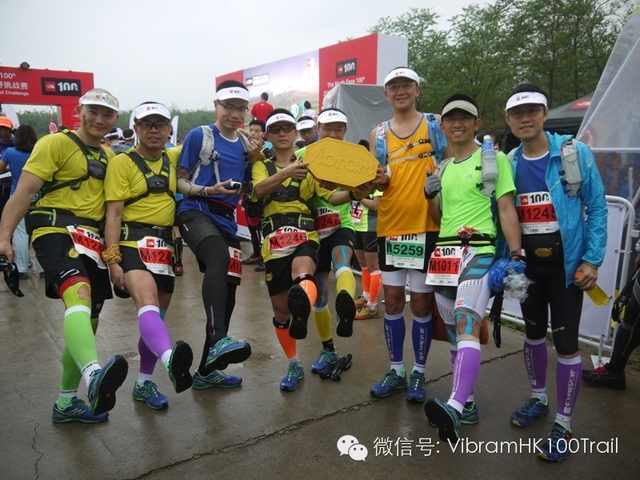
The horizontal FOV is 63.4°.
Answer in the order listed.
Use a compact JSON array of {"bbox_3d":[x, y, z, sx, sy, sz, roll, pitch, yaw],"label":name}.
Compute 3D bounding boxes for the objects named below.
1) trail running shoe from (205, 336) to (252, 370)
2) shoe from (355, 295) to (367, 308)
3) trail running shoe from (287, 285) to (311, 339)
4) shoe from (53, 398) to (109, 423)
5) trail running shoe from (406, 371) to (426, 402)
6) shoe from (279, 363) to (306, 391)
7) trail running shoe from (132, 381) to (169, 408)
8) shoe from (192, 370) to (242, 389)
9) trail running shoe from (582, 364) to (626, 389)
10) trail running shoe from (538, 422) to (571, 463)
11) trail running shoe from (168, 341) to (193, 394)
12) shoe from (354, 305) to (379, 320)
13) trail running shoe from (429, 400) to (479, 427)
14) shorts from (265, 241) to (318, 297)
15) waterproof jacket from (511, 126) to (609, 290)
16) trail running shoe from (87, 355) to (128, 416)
[{"bbox_3d":[-0.527,0.653,2.980,0.290,0.110,0.105,-18,-40,22],"label":"trail running shoe"},{"bbox_3d":[0.380,0.560,4.709,0.287,0.110,0.106,-4,9,-28],"label":"shoe"},{"bbox_3d":[-0.099,0.322,2.440,0.106,0.287,0.110,1,24,-1],"label":"trail running shoe"},{"bbox_3d":[-1.305,0.918,2.823,0.287,0.117,0.107,-1,10,-6],"label":"shoe"},{"bbox_3d":[0.594,0.865,3.130,0.105,0.110,0.290,2,10,14],"label":"trail running shoe"},{"bbox_3d":[-0.157,0.799,3.045,0.106,0.110,0.287,3,9,17],"label":"shoe"},{"bbox_3d":[-0.923,0.833,2.813,0.287,0.110,0.106,6,10,38],"label":"trail running shoe"},{"bbox_3d":[-0.639,0.847,3.233,0.290,0.110,0.105,-1,10,-7],"label":"shoe"},{"bbox_3d":[1.762,0.845,3.230,0.285,0.115,0.105,1,10,7],"label":"trail running shoe"},{"bbox_3d":[1.154,0.968,2.526,0.287,0.117,0.107,-9,13,-43],"label":"trail running shoe"},{"bbox_3d":[-0.642,0.551,2.360,0.106,0.287,0.110,-13,34,-32],"label":"trail running shoe"},{"bbox_3d":[0.405,0.612,4.547,0.265,0.115,0.100,-4,11,-22],"label":"shoe"},{"bbox_3d":[0.725,0.924,2.786,0.287,0.117,0.107,-1,10,-6],"label":"trail running shoe"},{"bbox_3d":[-0.168,0.156,3.050,0.330,0.360,0.340,0,10,3],"label":"shorts"},{"bbox_3d":[1.159,-0.157,2.580,0.520,0.740,0.320,6,12,31],"label":"waterproof jacket"},{"bbox_3d":[-0.865,0.549,2.080,0.110,0.287,0.106,35,23,27],"label":"trail running shoe"}]

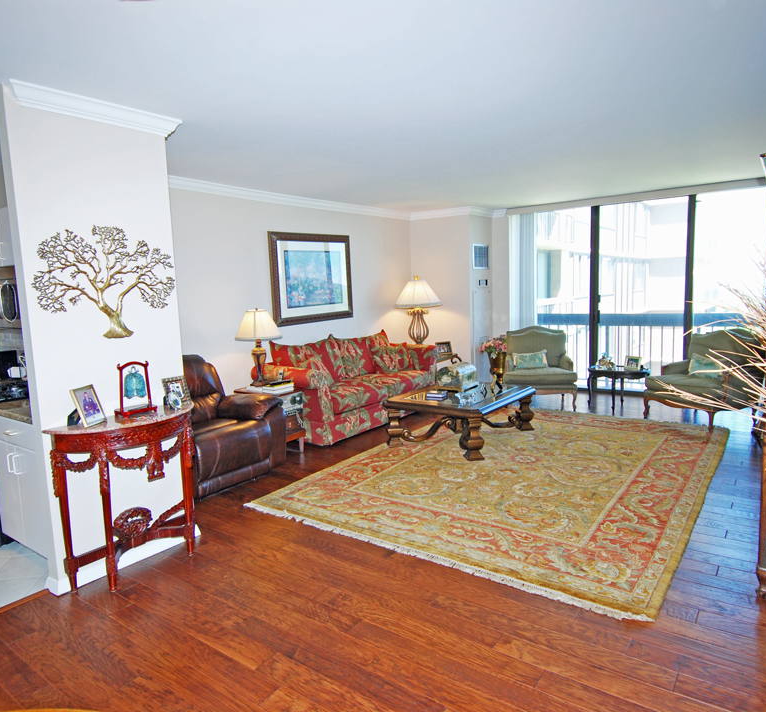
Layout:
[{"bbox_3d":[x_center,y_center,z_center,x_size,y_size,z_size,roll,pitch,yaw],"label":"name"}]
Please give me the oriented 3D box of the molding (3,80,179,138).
[{"bbox_3d":[-1.411,-1.220,2.699,0.090,0.105,0.800,4,9,39],"label":"molding"}]

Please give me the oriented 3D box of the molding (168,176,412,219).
[{"bbox_3d":[-0.820,-1.686,5.873,0.090,0.105,3.700,4,9,39],"label":"molding"}]

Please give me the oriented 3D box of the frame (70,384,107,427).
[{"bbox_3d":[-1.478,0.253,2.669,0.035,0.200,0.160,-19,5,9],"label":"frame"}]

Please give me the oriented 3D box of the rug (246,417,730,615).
[{"bbox_3d":[1.211,0.879,4.525,2.660,0.012,3.700,3,9,36],"label":"rug"}]

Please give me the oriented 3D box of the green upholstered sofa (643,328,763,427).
[{"bbox_3d":[3.326,0.204,5.562,0.780,0.960,0.740,-5,8,-24],"label":"green upholstered sofa"}]

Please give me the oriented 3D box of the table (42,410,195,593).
[{"bbox_3d":[-1.294,0.774,2.937,0.310,0.870,0.850,3,9,36],"label":"table"}]

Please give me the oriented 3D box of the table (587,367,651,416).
[{"bbox_3d":[2.821,0.383,6.383,0.700,0.440,0.500,3,9,36],"label":"table"}]

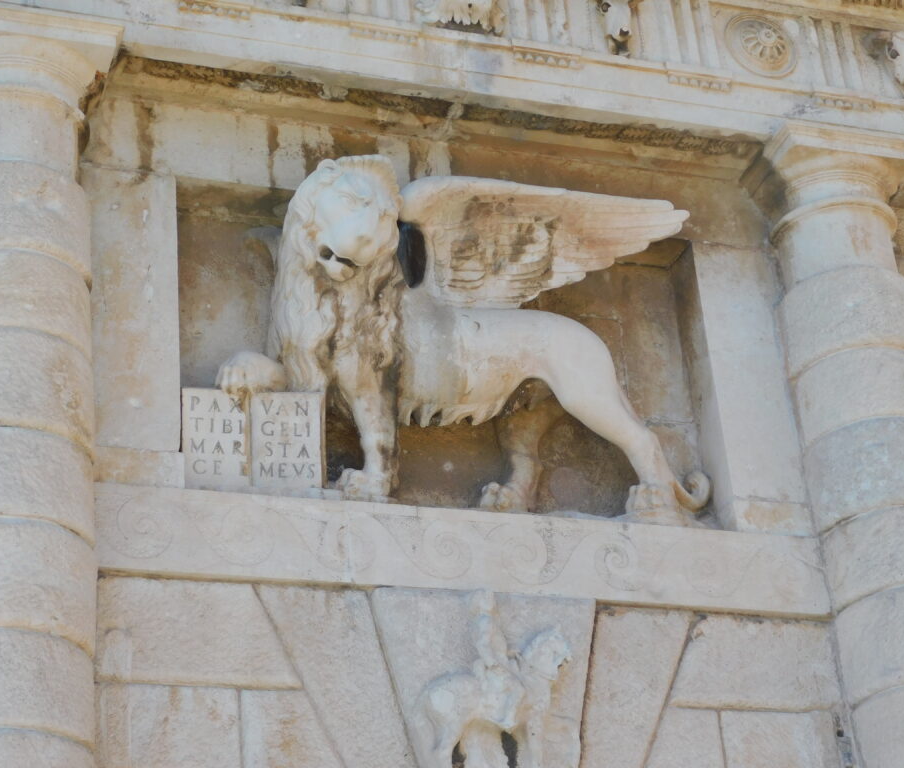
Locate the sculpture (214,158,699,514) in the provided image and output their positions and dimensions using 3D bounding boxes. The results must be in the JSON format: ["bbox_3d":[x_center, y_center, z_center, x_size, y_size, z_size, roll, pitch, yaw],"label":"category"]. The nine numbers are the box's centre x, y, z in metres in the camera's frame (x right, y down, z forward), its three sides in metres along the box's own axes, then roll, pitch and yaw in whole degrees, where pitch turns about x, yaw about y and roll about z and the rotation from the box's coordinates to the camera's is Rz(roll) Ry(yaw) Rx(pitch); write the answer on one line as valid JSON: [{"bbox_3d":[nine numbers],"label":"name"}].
[{"bbox_3d":[0.096,-0.250,12.078,3.164,2.270,0.670,5,-30,-17],"label":"sculpture"}]

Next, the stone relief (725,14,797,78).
[{"bbox_3d":[2.135,-2.335,13.464,0.541,0.542,0.080,5,-30,-17],"label":"stone relief"}]

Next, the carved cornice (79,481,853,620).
[{"bbox_3d":[0.124,1.052,11.505,4.474,0.510,0.320,5,-30,-17],"label":"carved cornice"}]

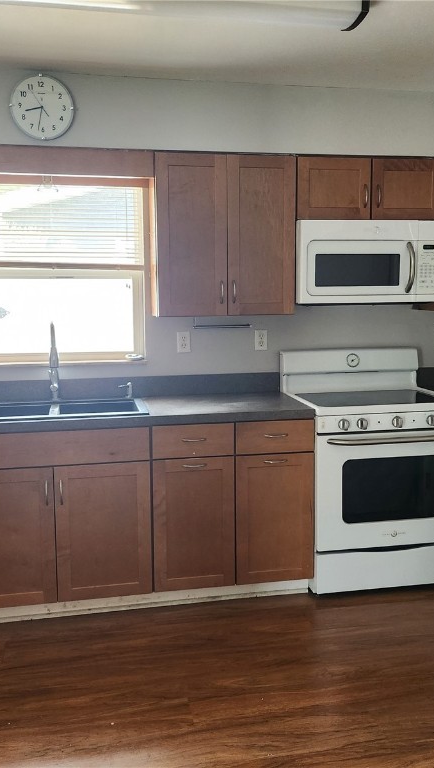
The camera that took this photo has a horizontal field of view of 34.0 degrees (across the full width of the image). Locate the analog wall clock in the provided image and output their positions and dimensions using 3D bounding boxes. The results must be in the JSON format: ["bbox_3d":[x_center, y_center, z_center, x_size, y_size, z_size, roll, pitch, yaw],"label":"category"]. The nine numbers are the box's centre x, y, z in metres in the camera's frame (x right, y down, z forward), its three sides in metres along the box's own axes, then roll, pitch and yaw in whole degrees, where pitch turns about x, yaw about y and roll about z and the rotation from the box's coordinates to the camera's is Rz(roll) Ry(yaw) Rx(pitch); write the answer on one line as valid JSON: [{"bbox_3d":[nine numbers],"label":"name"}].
[{"bbox_3d":[-0.777,-1.234,3.162,0.286,0.286,0.042,-2,7,-11],"label":"analog wall clock"}]

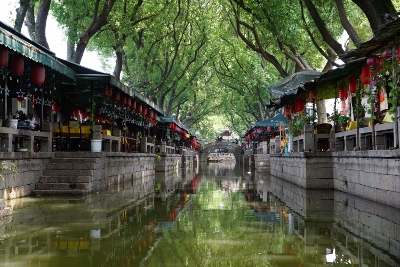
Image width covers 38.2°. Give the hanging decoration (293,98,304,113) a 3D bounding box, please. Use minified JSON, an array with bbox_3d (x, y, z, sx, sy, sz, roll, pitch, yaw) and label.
[{"bbox_3d":[3.433,-0.969,20.000,0.350,0.470,0.350,0,-2,2],"label":"hanging decoration"}]

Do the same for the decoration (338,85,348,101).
[{"bbox_3d":[4.180,-1.186,16.800,0.270,0.430,0.270,0,-2,2],"label":"decoration"}]

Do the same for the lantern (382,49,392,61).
[{"bbox_3d":[4.214,-1.736,12.900,0.310,0.310,0.310,0,-2,2],"label":"lantern"}]

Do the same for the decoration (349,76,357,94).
[{"bbox_3d":[4.045,-1.271,15.300,0.220,0.480,0.220,0,-2,2],"label":"decoration"}]

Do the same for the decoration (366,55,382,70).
[{"bbox_3d":[3.931,-1.597,13.000,0.350,0.340,0.350,0,-2,2],"label":"decoration"}]

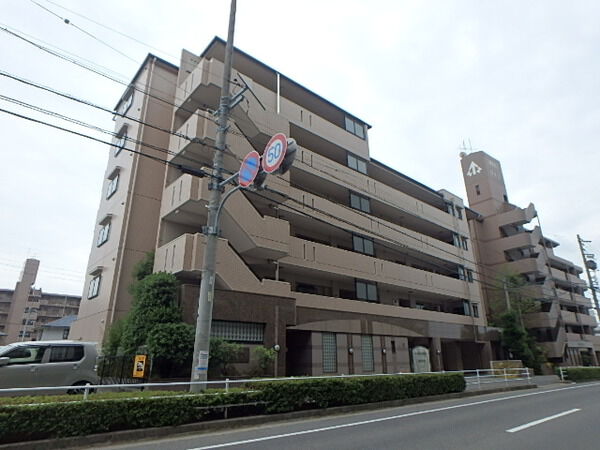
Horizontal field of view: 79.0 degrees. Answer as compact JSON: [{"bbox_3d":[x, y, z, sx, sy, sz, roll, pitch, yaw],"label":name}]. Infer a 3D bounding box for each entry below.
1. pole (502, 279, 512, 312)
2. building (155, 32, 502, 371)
[{"bbox_3d":[18.802,8.873,32.169,0.280,7.820,0.280,16,-25,-38],"label":"pole"},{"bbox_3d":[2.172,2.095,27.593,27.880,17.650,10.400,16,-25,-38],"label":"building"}]

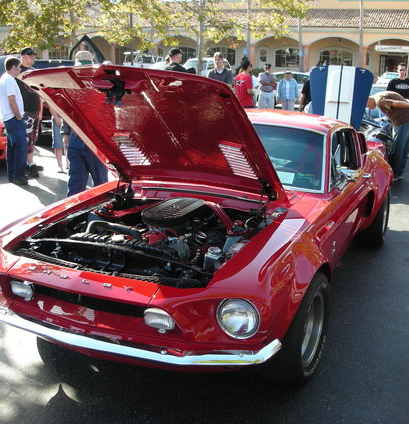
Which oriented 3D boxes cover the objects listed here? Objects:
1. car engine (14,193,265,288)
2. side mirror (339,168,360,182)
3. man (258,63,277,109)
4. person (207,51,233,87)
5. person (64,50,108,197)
[{"bbox_3d":[-0.234,0.203,3.221,1.150,0.380,1.130,8,16,23],"label":"car engine"},{"bbox_3d":[0.985,-0.248,3.880,0.125,0.085,0.100,8,16,23],"label":"side mirror"},{"bbox_3d":[1.702,-3.088,15.318,0.520,1.730,0.340,3,15,4],"label":"man"},{"bbox_3d":[0.262,-1.743,9.667,0.500,1.840,0.320,5,15,14],"label":"person"},{"bbox_3d":[-1.016,-0.472,4.962,0.500,1.776,0.340,-3,15,-17],"label":"person"}]

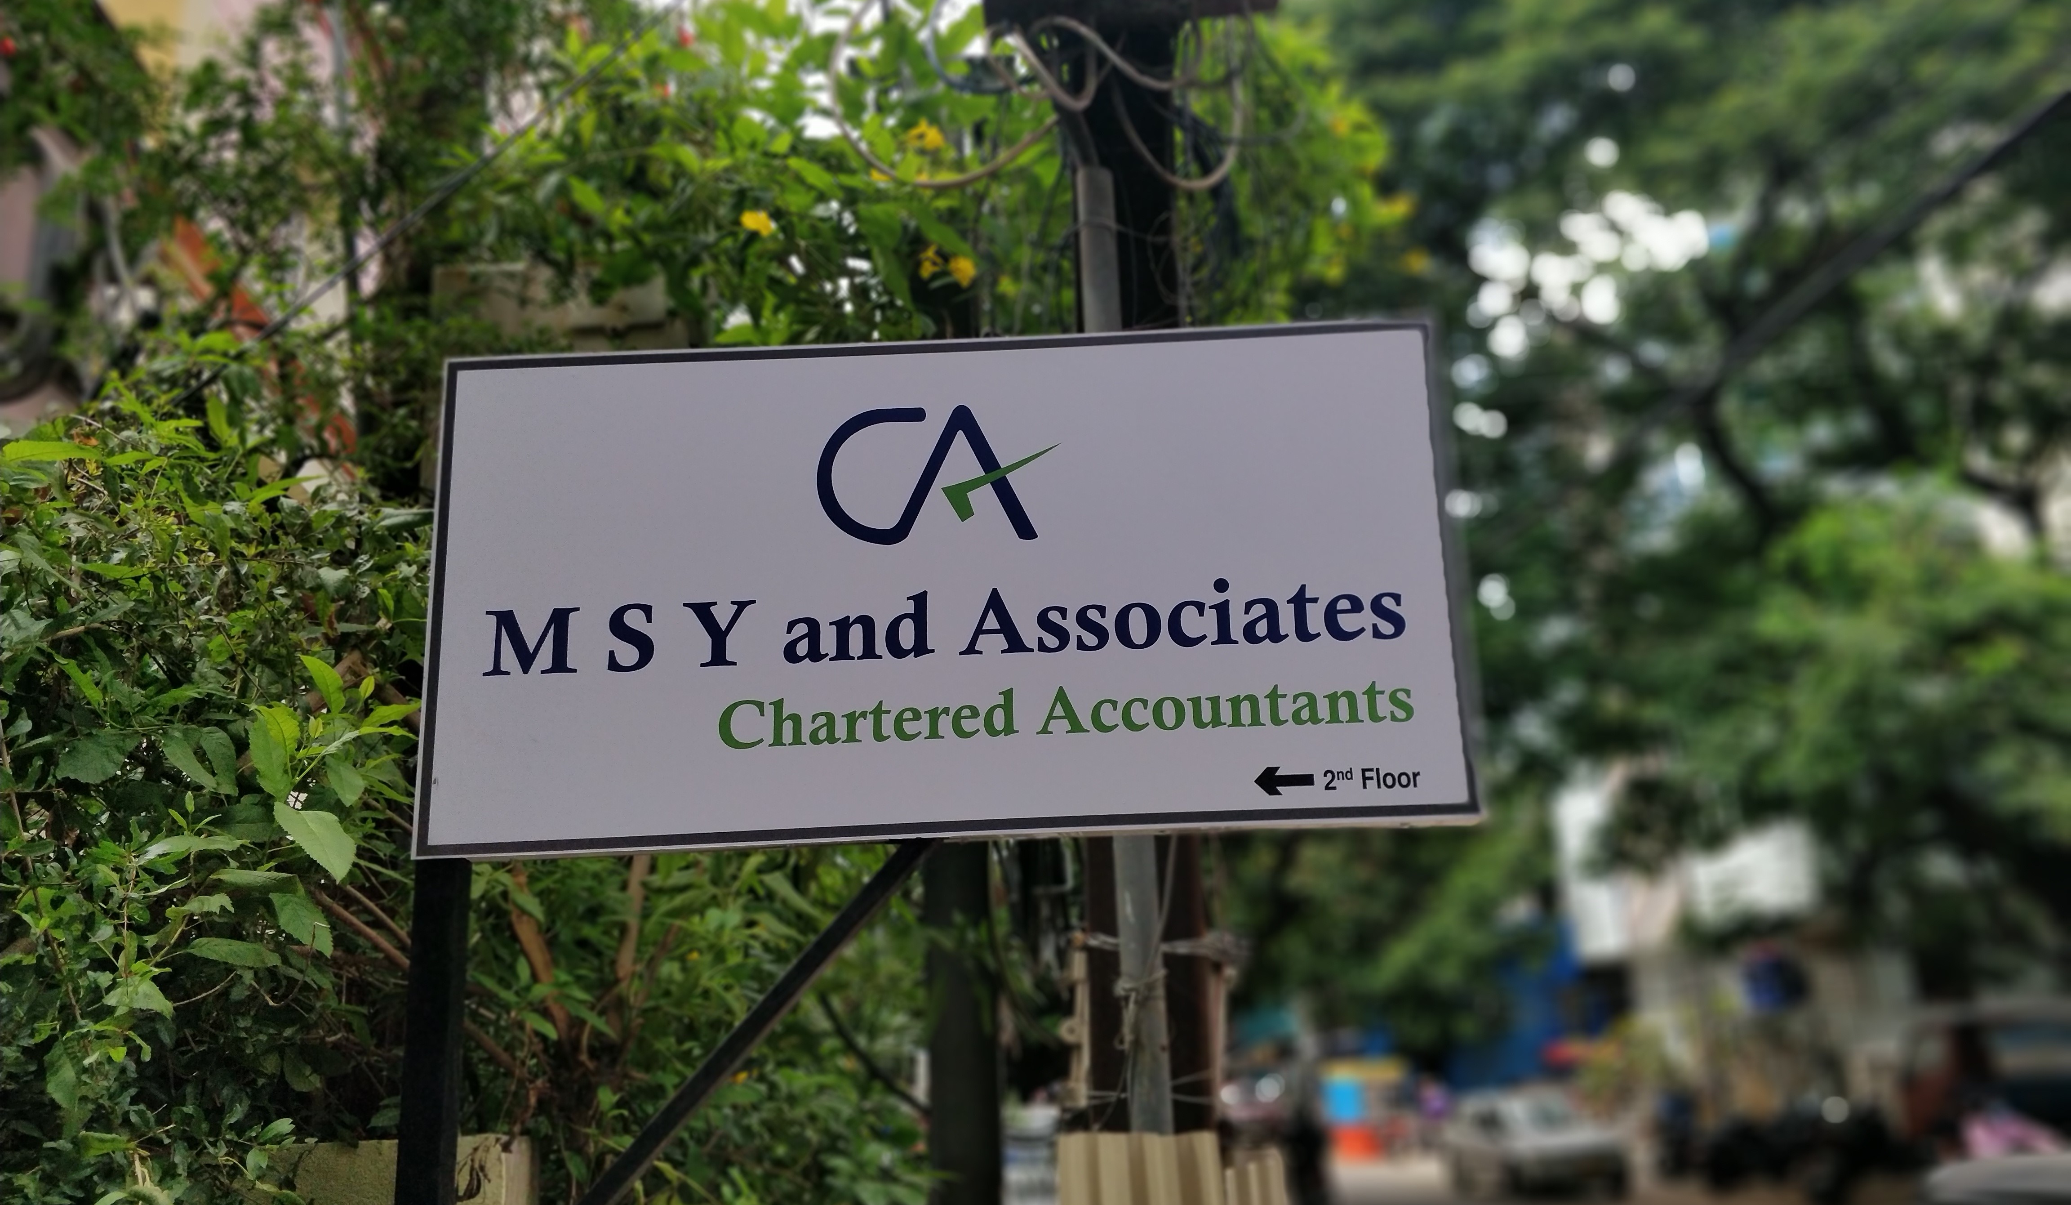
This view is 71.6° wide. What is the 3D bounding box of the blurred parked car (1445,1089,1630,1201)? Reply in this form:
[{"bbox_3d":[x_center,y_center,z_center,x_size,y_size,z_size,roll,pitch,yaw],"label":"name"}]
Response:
[{"bbox_3d":[7.650,8.300,22.050,1.600,1.420,3.850,-1,-17,-4],"label":"blurred parked car"}]

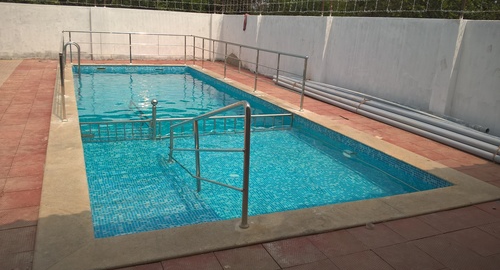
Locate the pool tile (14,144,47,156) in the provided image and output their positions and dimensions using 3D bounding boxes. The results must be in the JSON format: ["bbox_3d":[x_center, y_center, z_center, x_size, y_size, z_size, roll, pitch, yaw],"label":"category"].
[{"bbox_3d":[-2.151,0.162,3.946,0.283,0.025,0.312,-4,17,-24],"label":"pool tile"}]

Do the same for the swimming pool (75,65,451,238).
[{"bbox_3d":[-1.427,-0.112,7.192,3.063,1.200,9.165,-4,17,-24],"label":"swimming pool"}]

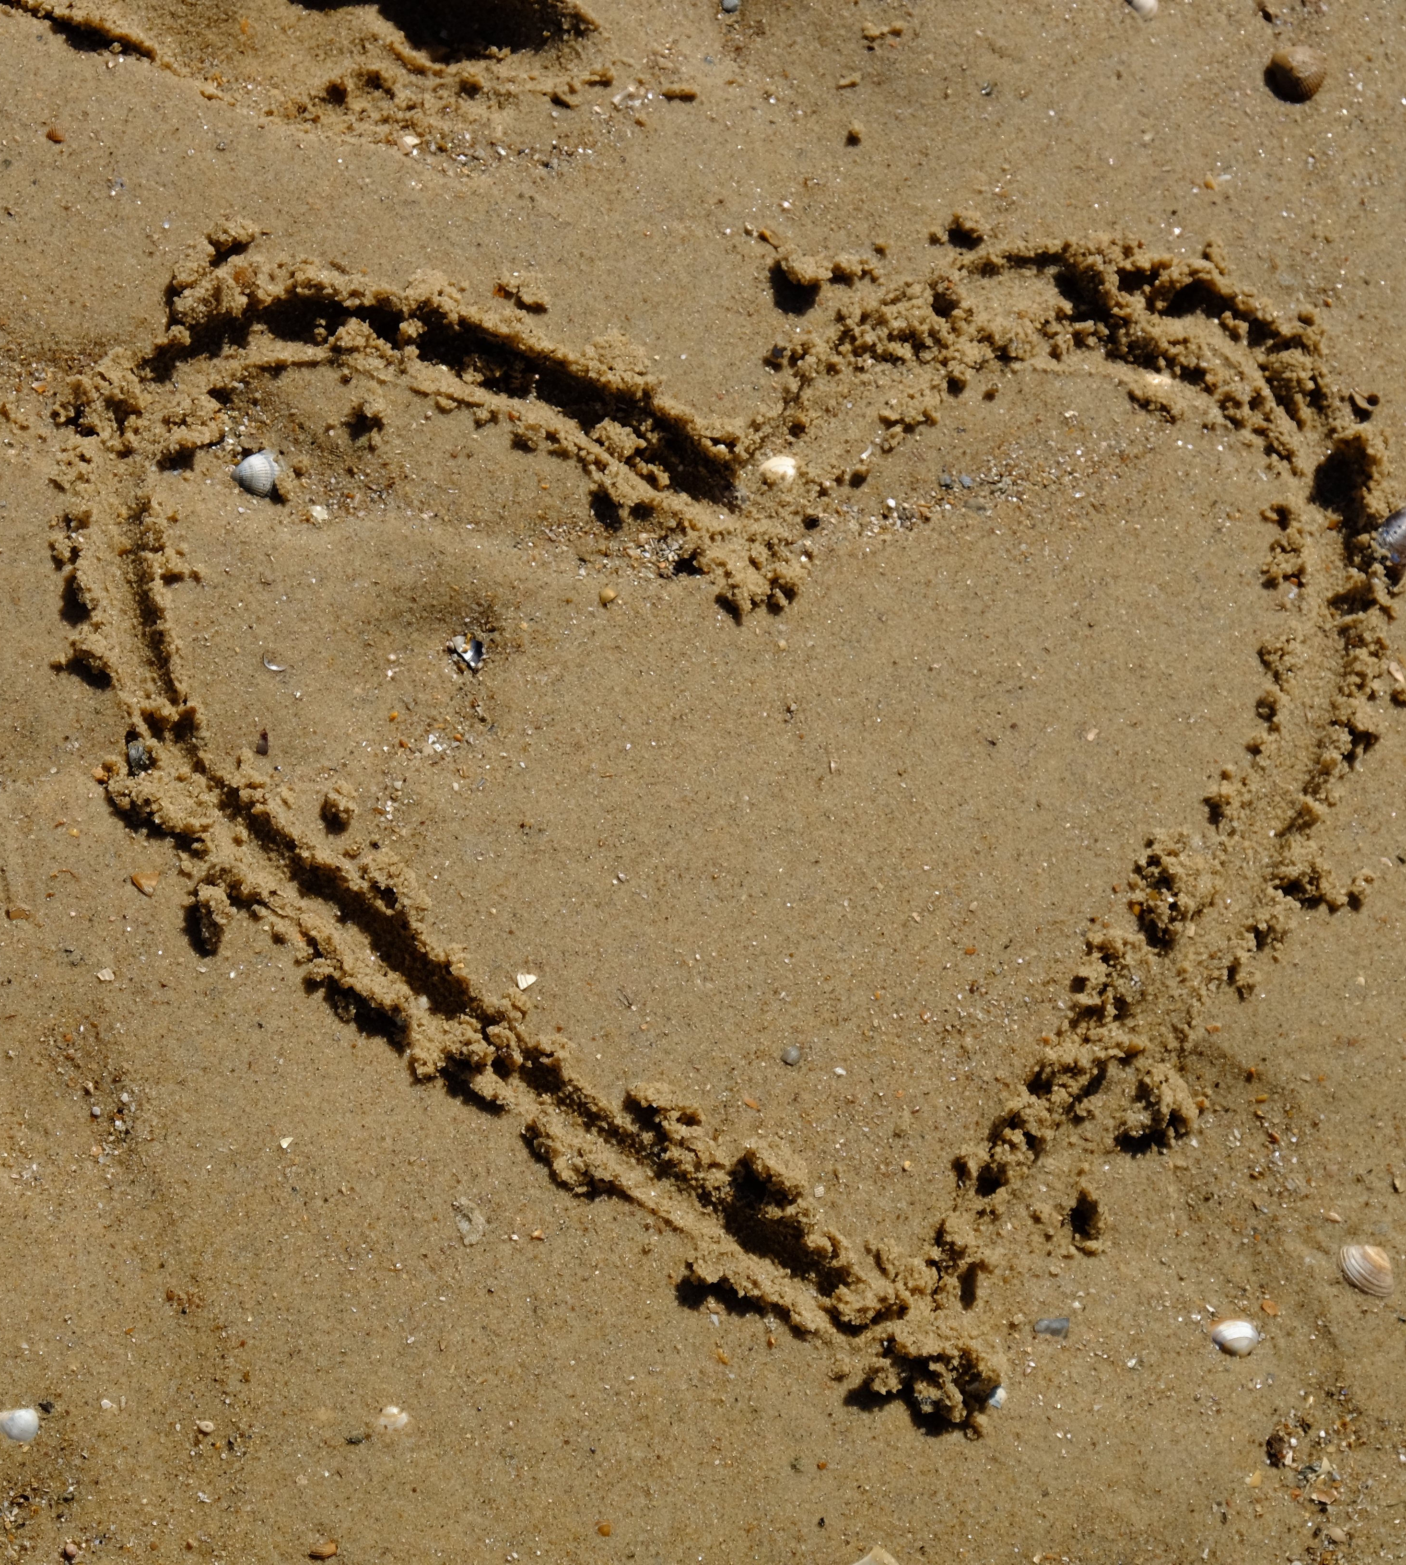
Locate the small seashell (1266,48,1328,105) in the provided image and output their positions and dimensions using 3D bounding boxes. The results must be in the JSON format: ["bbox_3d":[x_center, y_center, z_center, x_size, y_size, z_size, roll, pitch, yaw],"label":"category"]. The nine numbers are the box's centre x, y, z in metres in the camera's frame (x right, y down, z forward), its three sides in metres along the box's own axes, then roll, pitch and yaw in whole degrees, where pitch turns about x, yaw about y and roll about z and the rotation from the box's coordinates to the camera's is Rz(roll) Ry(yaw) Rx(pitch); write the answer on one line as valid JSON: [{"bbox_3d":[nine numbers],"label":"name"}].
[{"bbox_3d":[0.233,-0.277,1.712,0.026,0.010,0.024,-19,68,-8],"label":"small seashell"}]

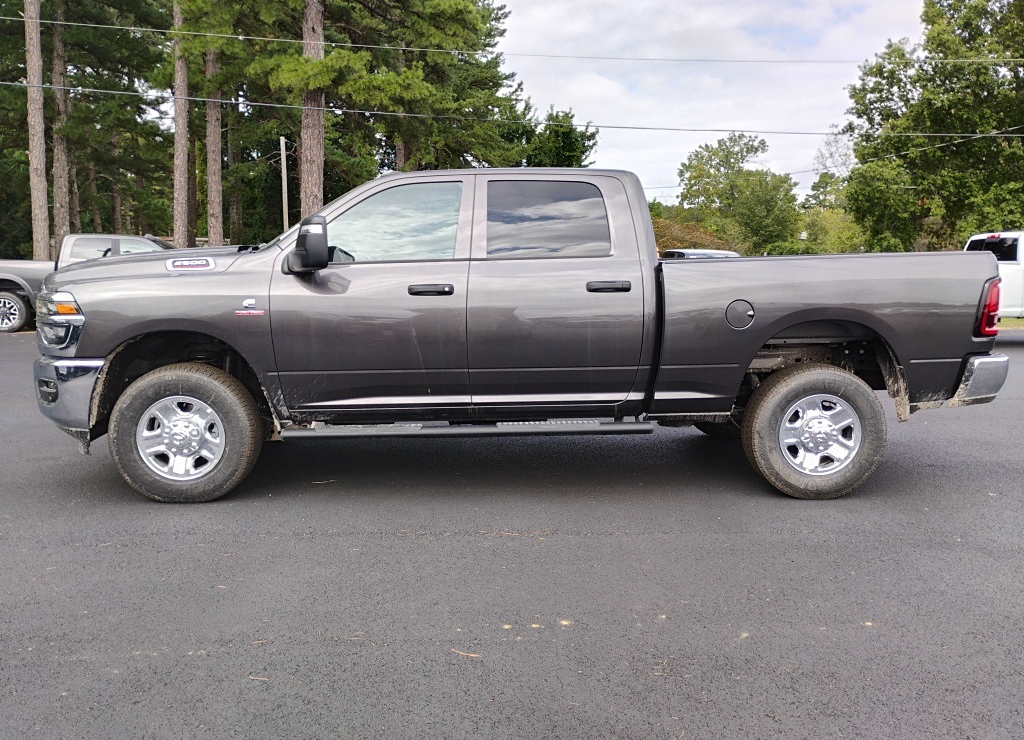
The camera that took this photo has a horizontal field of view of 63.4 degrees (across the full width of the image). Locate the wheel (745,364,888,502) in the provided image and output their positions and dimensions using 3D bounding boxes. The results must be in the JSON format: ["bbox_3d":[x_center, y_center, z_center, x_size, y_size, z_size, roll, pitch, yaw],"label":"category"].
[{"bbox_3d":[1.860,0.361,5.112,0.840,0.830,0.276,0,8,-3],"label":"wheel"}]

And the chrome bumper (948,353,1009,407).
[{"bbox_3d":[2.839,-0.057,5.978,0.470,0.300,1.920,0,8,-3],"label":"chrome bumper"}]

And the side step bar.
[{"bbox_3d":[-0.254,0.354,4.941,2.205,0.080,0.160,0,8,-3],"label":"side step bar"}]

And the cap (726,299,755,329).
[{"bbox_3d":[1.347,-0.331,4.894,0.167,0.174,0.030,0,8,-3],"label":"cap"}]

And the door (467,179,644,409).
[{"bbox_3d":[0.255,-0.475,4.936,1.045,1.370,0.240,0,8,-3],"label":"door"}]

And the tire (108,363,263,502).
[{"bbox_3d":[-1.933,0.367,4.939,0.840,0.830,0.276,0,8,-3],"label":"tire"}]

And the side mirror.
[{"bbox_3d":[-1.133,-0.692,4.581,0.250,0.310,0.360,0,8,-3],"label":"side mirror"}]

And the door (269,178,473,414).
[{"bbox_3d":[-0.801,-0.451,4.891,1.180,1.385,0.240,0,8,-3],"label":"door"}]

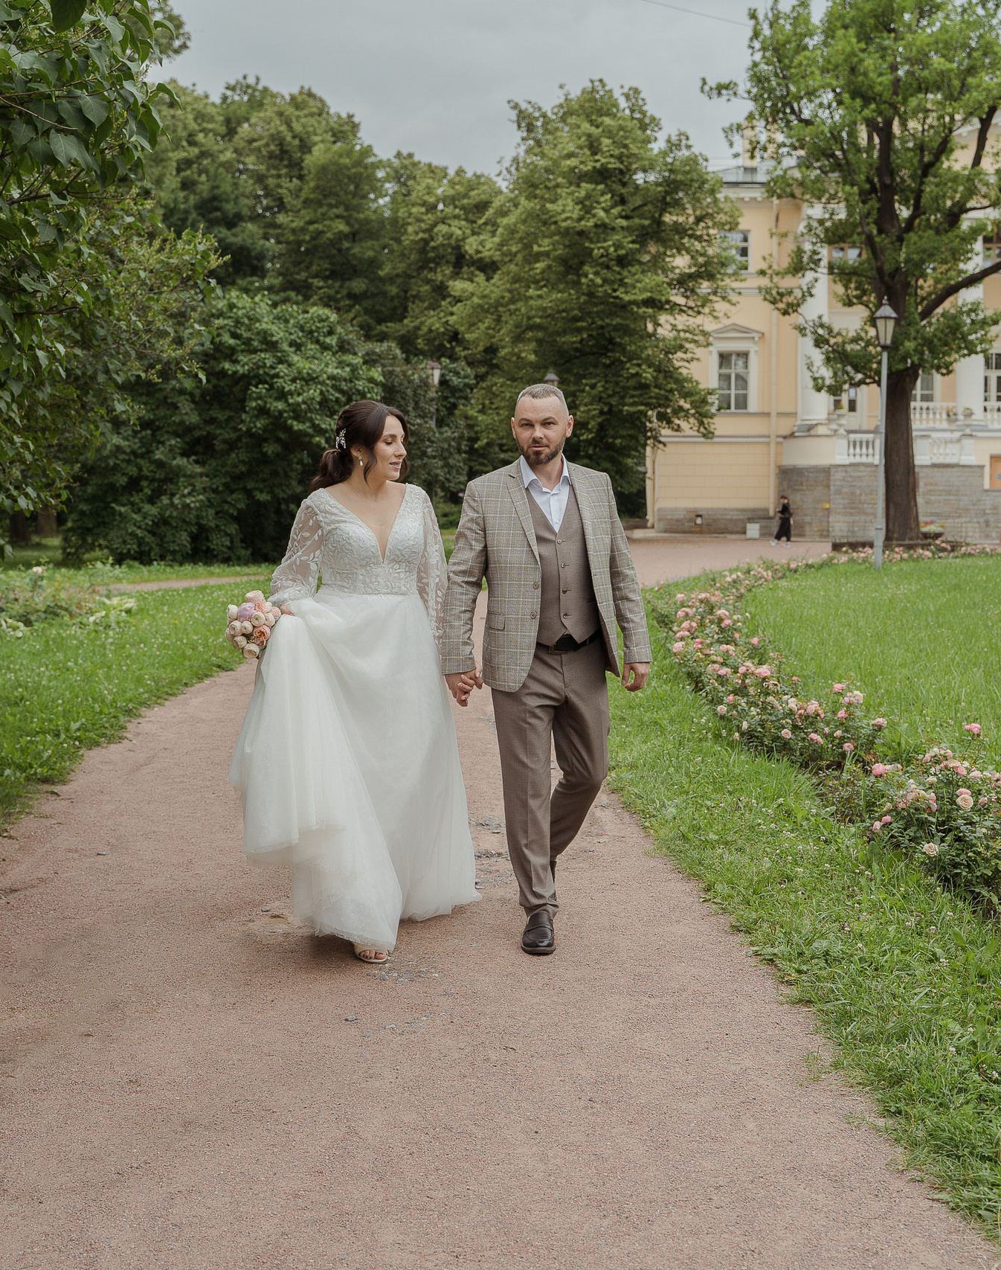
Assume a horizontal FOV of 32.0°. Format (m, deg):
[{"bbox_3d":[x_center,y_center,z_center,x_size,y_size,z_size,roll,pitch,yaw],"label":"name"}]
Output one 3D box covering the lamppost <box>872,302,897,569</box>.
[{"bbox_3d":[7.917,-4.108,36.000,0.500,5.500,0.500,1,2,0],"label":"lamppost"}]

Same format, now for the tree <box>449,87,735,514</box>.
[{"bbox_3d":[3.546,-12.277,64.500,10.200,16.400,10.000,1,2,0],"label":"tree"}]

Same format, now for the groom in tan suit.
[{"bbox_3d":[0.142,0.085,5.480,0.650,1.760,0.620,0,2,-3],"label":"groom in tan suit"}]

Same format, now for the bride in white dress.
[{"bbox_3d":[-0.455,0.125,5.420,0.780,1.720,0.720,0,2,-9],"label":"bride in white dress"}]

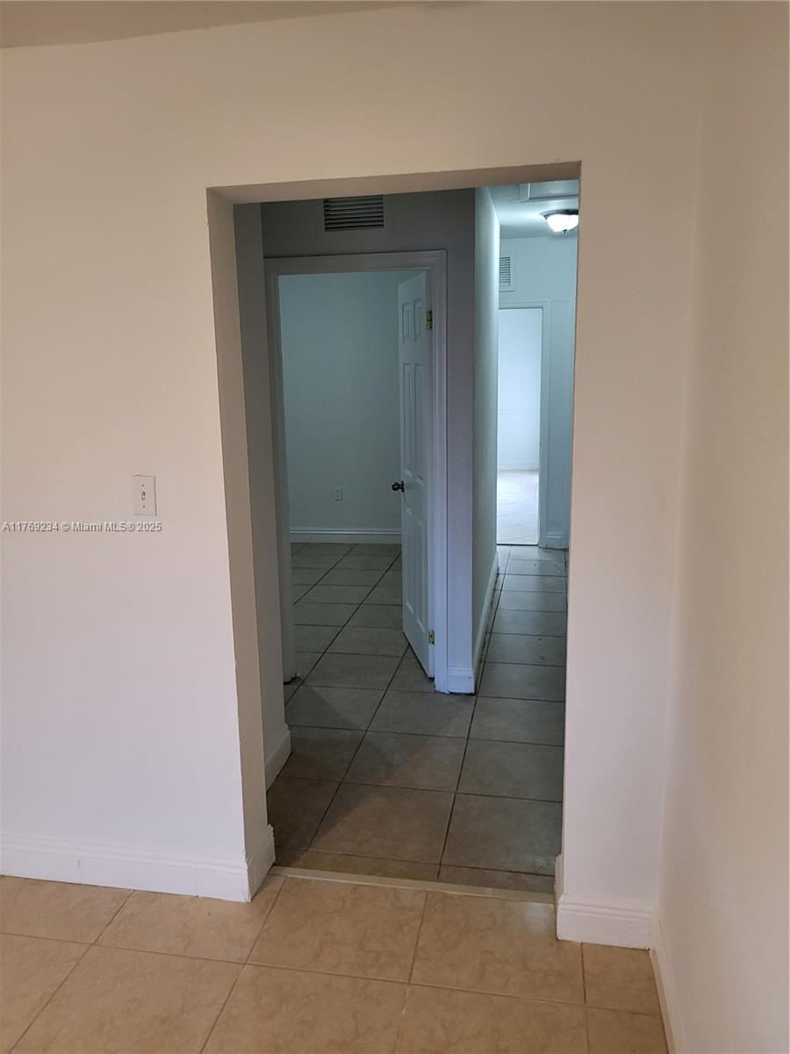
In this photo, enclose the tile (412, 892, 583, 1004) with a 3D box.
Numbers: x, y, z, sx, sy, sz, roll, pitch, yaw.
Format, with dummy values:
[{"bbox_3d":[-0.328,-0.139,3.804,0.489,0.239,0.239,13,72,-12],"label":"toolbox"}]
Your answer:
[{"bbox_3d":[0.299,1.185,2.260,0.456,0.010,0.399,1,12,10],"label":"tile"}]

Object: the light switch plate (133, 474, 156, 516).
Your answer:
[{"bbox_3d":[-0.707,-0.087,2.231,0.071,0.114,0.010,1,12,10],"label":"light switch plate"}]

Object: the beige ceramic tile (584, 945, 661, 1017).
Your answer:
[{"bbox_3d":[0.602,1.209,2.120,0.185,0.010,0.230,1,12,10],"label":"beige ceramic tile"}]

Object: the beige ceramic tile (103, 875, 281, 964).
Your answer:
[{"bbox_3d":[-0.603,1.167,2.425,0.456,0.010,0.399,1,12,10],"label":"beige ceramic tile"}]

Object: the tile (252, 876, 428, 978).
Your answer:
[{"bbox_3d":[-0.152,1.176,2.342,0.456,0.010,0.399,1,12,10],"label":"tile"}]

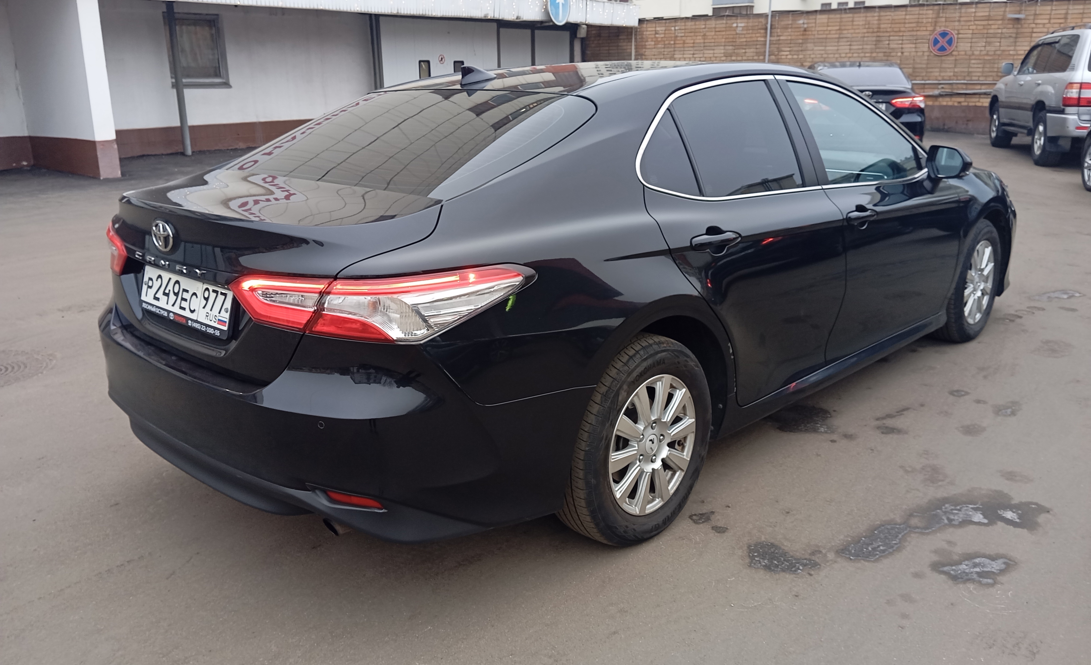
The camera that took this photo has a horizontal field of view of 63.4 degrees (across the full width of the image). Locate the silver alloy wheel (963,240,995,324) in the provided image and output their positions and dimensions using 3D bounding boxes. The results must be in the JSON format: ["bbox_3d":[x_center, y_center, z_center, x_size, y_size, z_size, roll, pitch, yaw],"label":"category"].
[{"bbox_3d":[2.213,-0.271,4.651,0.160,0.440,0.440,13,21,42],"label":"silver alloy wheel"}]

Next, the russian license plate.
[{"bbox_3d":[-0.990,-0.093,2.419,0.525,0.124,0.020,13,6,42],"label":"russian license plate"}]

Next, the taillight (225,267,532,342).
[{"bbox_3d":[-0.416,-0.105,2.157,0.600,0.150,0.460,13,21,42],"label":"taillight"}]

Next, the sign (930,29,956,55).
[{"bbox_3d":[8.913,-6.510,19.800,0.550,0.550,0.030,5,17,21],"label":"sign"}]

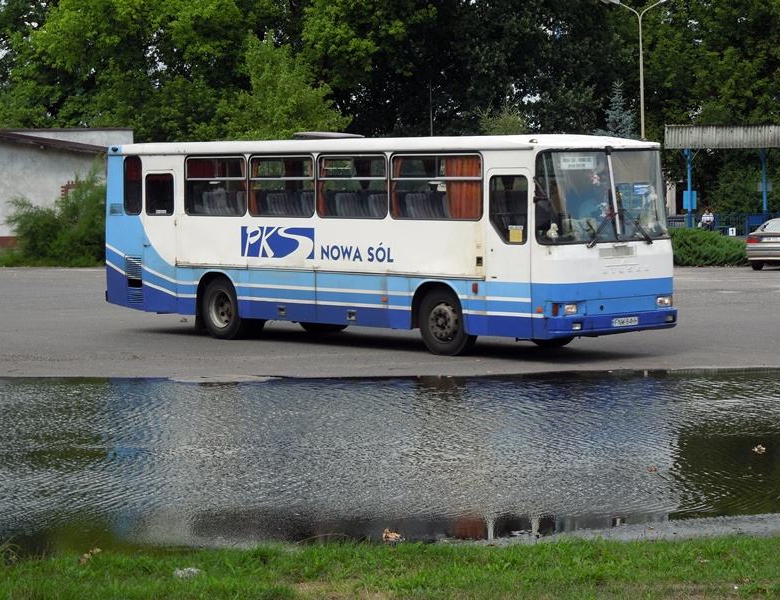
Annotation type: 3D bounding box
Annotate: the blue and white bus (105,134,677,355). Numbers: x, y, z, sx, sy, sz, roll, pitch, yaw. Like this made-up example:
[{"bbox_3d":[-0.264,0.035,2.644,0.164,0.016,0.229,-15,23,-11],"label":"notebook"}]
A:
[{"bbox_3d":[-0.292,-0.905,36.229,2.500,3.020,10.150,-4,4,-41],"label":"blue and white bus"}]

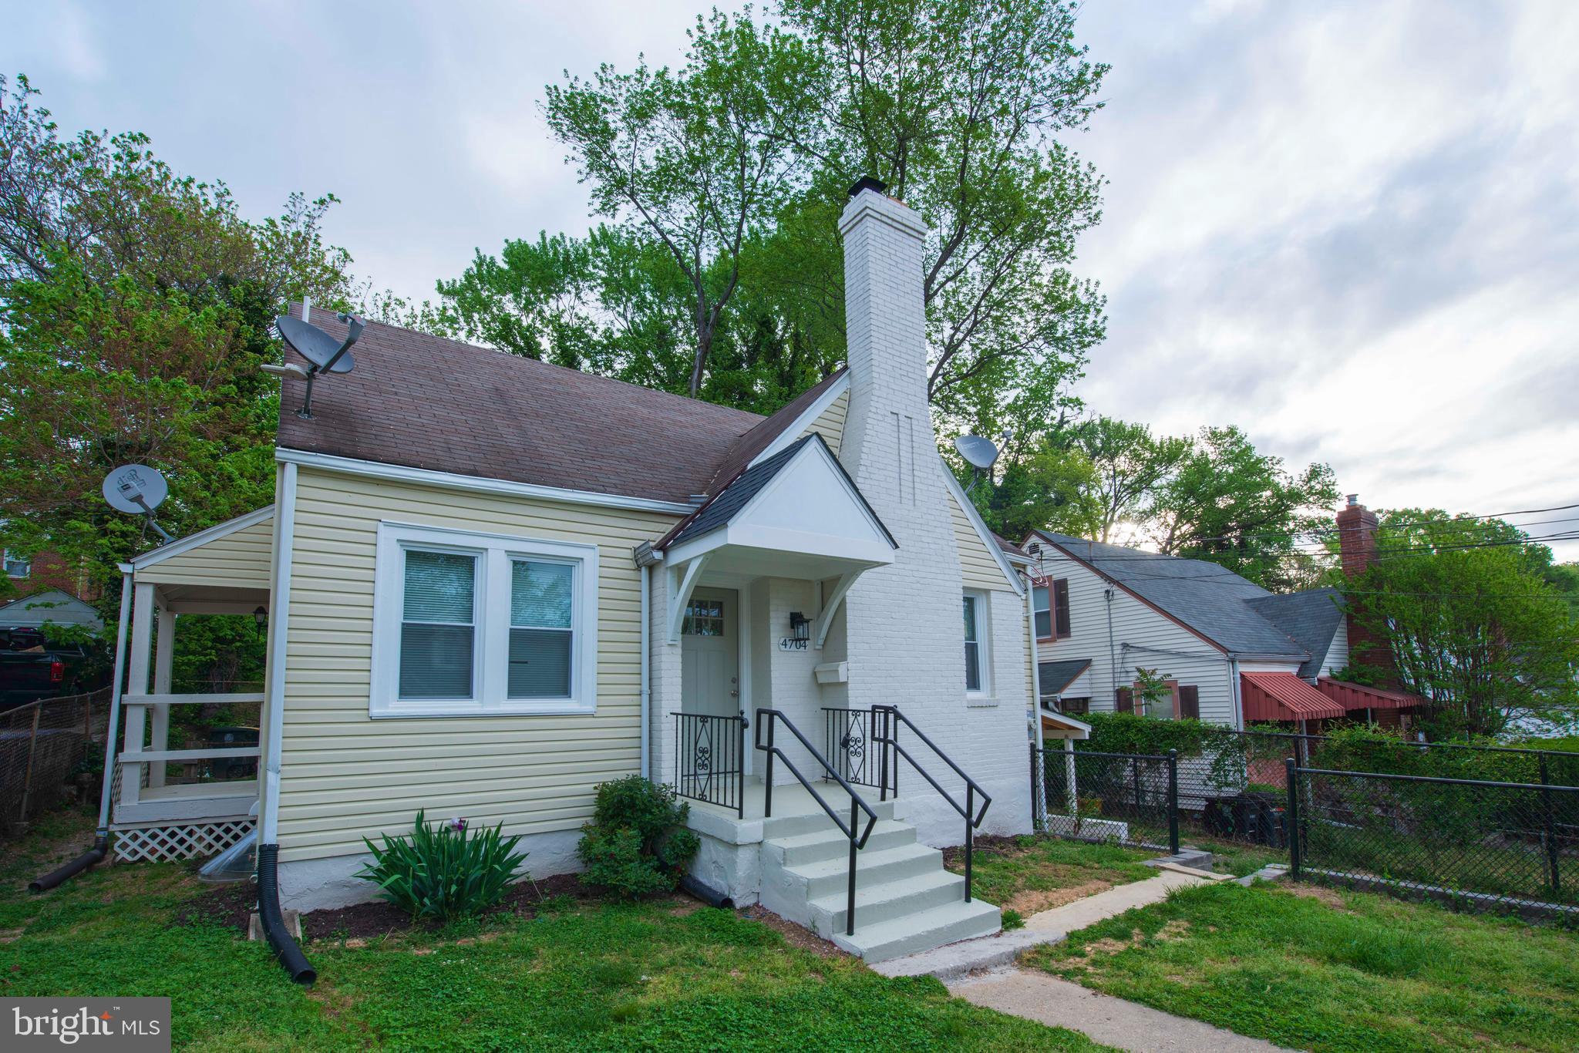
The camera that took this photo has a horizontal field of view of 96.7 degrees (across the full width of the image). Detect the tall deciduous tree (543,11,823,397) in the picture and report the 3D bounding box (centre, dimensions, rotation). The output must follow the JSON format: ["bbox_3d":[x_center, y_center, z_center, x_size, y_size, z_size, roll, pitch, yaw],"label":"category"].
[{"bbox_3d":[-3.002,-4.796,20.172,8.500,21.620,8.200,5,-10,-32],"label":"tall deciduous tree"}]

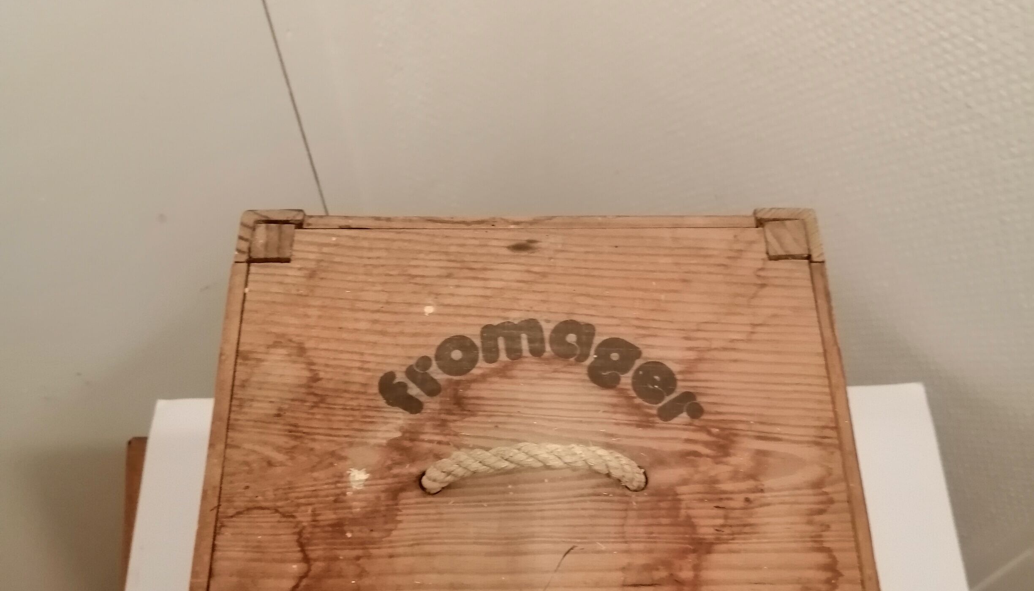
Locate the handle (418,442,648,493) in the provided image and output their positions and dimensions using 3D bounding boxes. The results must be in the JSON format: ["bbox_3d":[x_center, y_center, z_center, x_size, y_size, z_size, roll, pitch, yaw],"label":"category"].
[{"bbox_3d":[0.008,0.070,0.423,0.095,0.038,0.013,0,64,-2],"label":"handle"}]

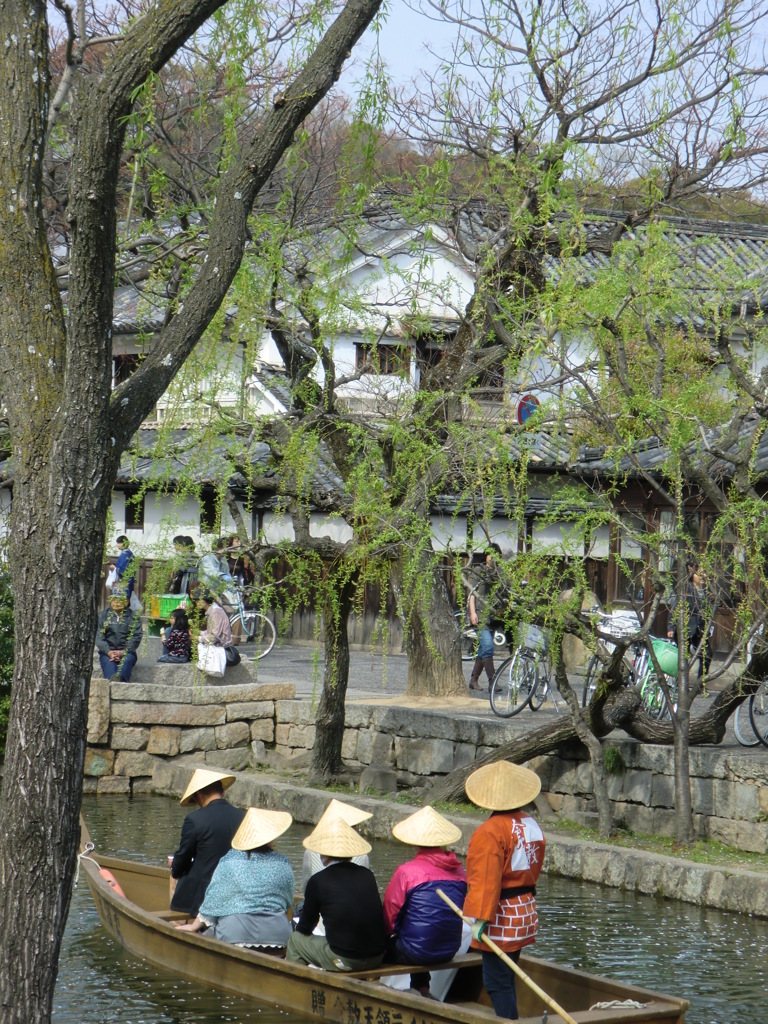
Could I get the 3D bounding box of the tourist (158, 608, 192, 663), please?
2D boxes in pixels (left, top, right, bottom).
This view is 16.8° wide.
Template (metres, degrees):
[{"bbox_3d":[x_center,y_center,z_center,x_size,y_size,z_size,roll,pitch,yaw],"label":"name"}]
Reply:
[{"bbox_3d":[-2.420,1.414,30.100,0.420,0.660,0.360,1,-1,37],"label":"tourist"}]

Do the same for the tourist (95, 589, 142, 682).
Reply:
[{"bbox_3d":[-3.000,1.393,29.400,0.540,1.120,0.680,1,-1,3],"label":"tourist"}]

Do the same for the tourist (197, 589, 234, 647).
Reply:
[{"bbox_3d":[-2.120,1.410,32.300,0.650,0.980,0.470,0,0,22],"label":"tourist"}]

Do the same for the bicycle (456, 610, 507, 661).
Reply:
[{"bbox_3d":[1.550,1.500,35.300,1.700,1.030,0.550,2,-1,-21],"label":"bicycle"}]

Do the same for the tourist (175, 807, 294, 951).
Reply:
[{"bbox_3d":[-0.980,2.610,17.550,0.650,1.260,0.750,0,0,-30],"label":"tourist"}]

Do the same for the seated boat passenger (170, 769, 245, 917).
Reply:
[{"bbox_3d":[-1.210,2.355,17.550,0.520,1.270,0.740,2,-1,-43],"label":"seated boat passenger"}]

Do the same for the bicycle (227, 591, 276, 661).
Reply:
[{"bbox_3d":[-2.320,1.480,36.200,1.750,1.080,0.550,0,0,18],"label":"bicycle"}]

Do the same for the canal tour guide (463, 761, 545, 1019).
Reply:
[{"bbox_3d":[0.750,2.430,16.500,0.580,1.700,0.500,0,0,-34],"label":"canal tour guide"}]

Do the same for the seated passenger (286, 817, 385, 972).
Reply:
[{"bbox_3d":[-0.330,2.600,16.750,0.580,1.280,0.750,0,0,-30],"label":"seated passenger"}]

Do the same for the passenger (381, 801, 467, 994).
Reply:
[{"bbox_3d":[0.250,2.600,17.250,0.560,1.320,0.720,0,0,-34],"label":"passenger"}]

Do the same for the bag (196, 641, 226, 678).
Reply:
[{"bbox_3d":[-2.110,1.800,31.800,0.340,0.420,0.150,0,0,9],"label":"bag"}]

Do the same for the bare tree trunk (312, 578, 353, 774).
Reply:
[{"bbox_3d":[-0.510,1.670,25.800,0.420,1.980,0.400,1,-1,0],"label":"bare tree trunk"}]

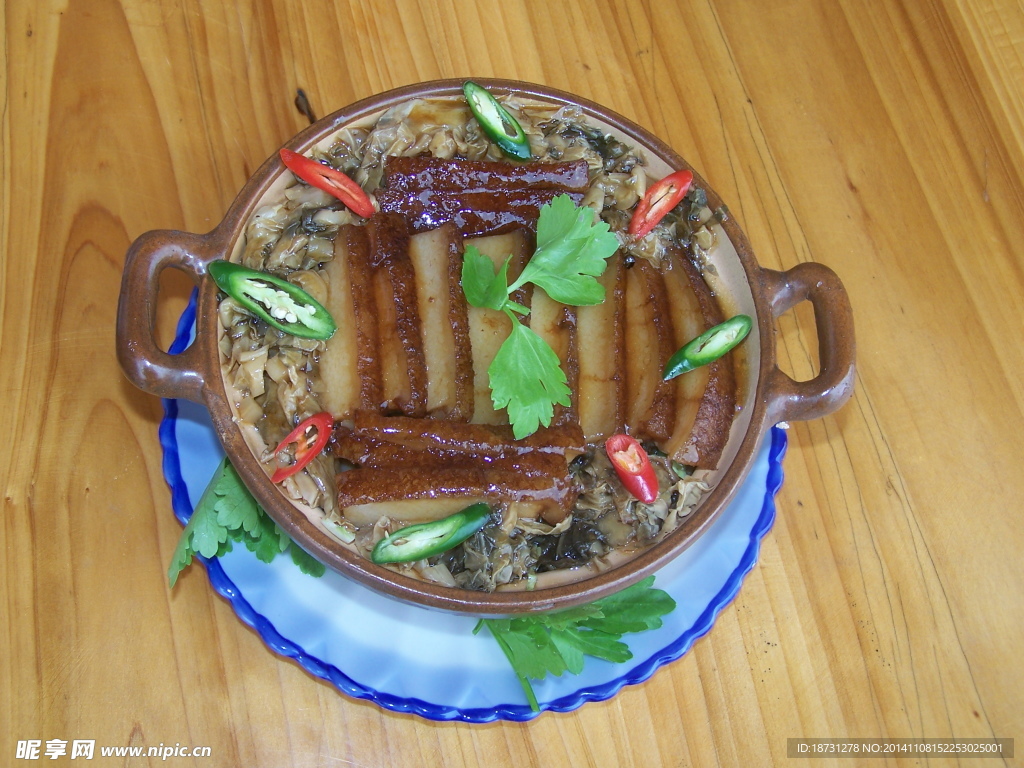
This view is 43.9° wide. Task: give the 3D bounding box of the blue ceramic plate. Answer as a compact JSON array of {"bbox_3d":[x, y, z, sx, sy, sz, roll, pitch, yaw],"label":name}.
[{"bbox_3d":[-0.013,0.011,0.537,0.258,0.025,0.258,2,67,-7],"label":"blue ceramic plate"}]

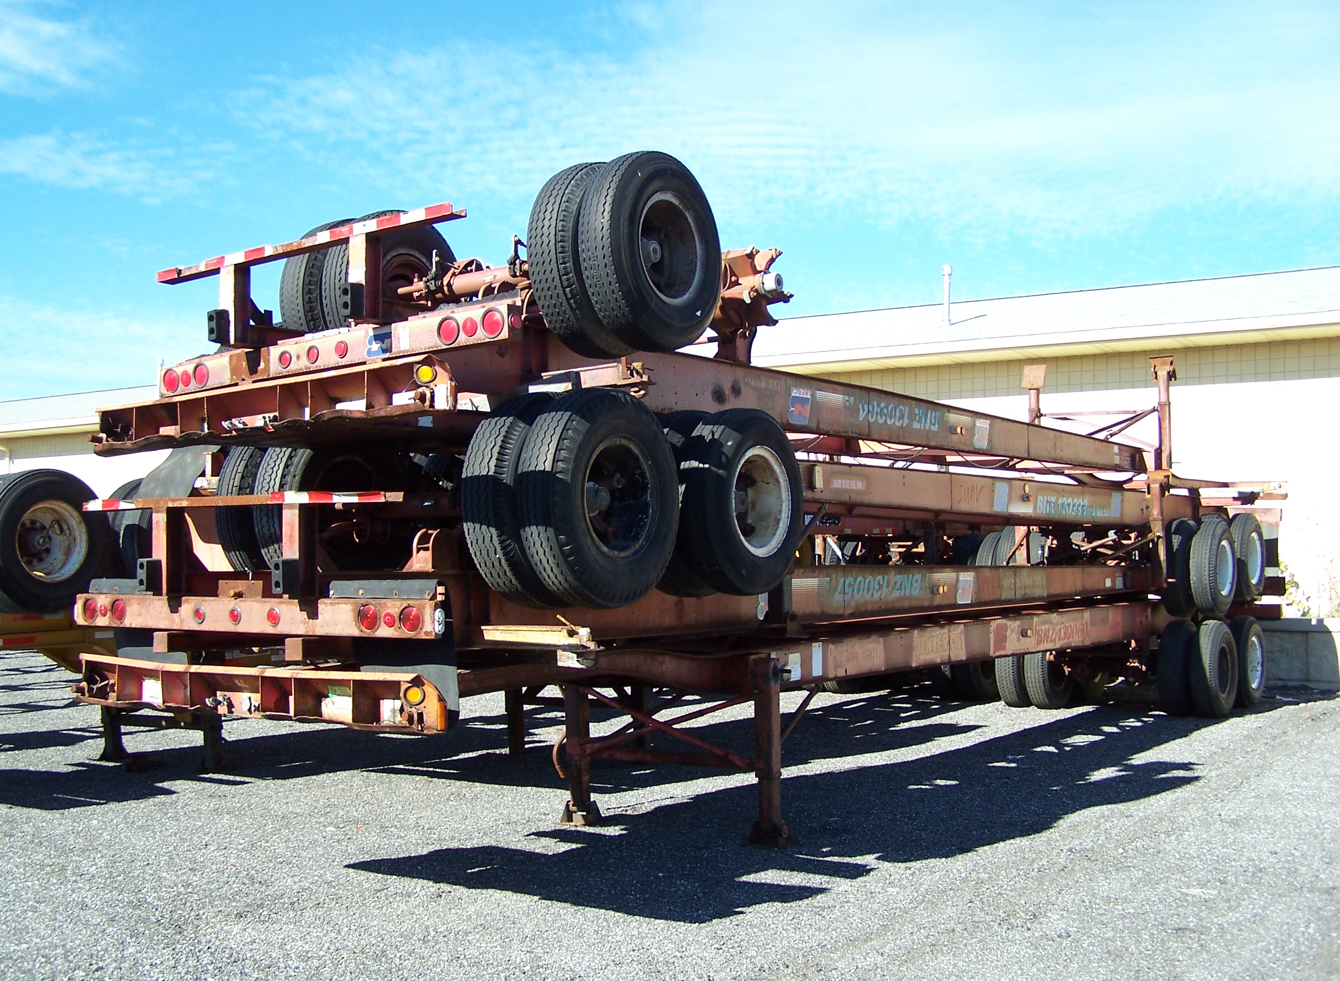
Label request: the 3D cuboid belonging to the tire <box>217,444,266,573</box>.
[{"bbox_3d":[-2.055,0.100,8.180,0.270,1.030,1.030,-2,-3,33],"label":"tire"}]

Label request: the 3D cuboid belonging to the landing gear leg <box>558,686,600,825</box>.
[{"bbox_3d":[-0.581,1.635,9.688,0.210,1.080,0.200,-2,-3,33],"label":"landing gear leg"}]

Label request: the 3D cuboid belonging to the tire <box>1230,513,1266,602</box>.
[{"bbox_3d":[6.467,0.764,16.561,0.265,1.016,1.016,-4,-4,36],"label":"tire"}]

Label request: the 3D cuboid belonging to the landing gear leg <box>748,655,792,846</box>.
[{"bbox_3d":[0.624,1.605,9.151,0.225,1.150,0.210,-3,-4,35],"label":"landing gear leg"}]

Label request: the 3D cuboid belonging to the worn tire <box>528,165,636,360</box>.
[{"bbox_3d":[-0.359,-1.207,7.757,0.265,1.020,1.020,-4,-4,34],"label":"worn tire"}]

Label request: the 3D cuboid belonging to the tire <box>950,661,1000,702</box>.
[{"bbox_3d":[3.664,2.015,17.611,0.270,1.030,1.030,-2,-3,33],"label":"tire"}]

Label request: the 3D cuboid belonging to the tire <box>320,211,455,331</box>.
[{"bbox_3d":[-1.588,-1.112,8.585,0.265,1.026,1.026,-4,-4,34],"label":"tire"}]

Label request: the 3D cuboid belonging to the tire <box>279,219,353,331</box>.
[{"bbox_3d":[-1.905,-1.131,8.990,0.270,1.030,1.030,-4,-4,33],"label":"tire"}]

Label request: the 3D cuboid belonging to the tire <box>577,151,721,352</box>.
[{"bbox_3d":[-0.087,-1.228,7.574,0.265,1.023,1.023,-4,-4,34],"label":"tire"}]

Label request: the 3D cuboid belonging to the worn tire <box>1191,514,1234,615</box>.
[{"bbox_3d":[5.841,0.804,15.789,0.270,1.060,1.060,-2,-3,34],"label":"worn tire"}]

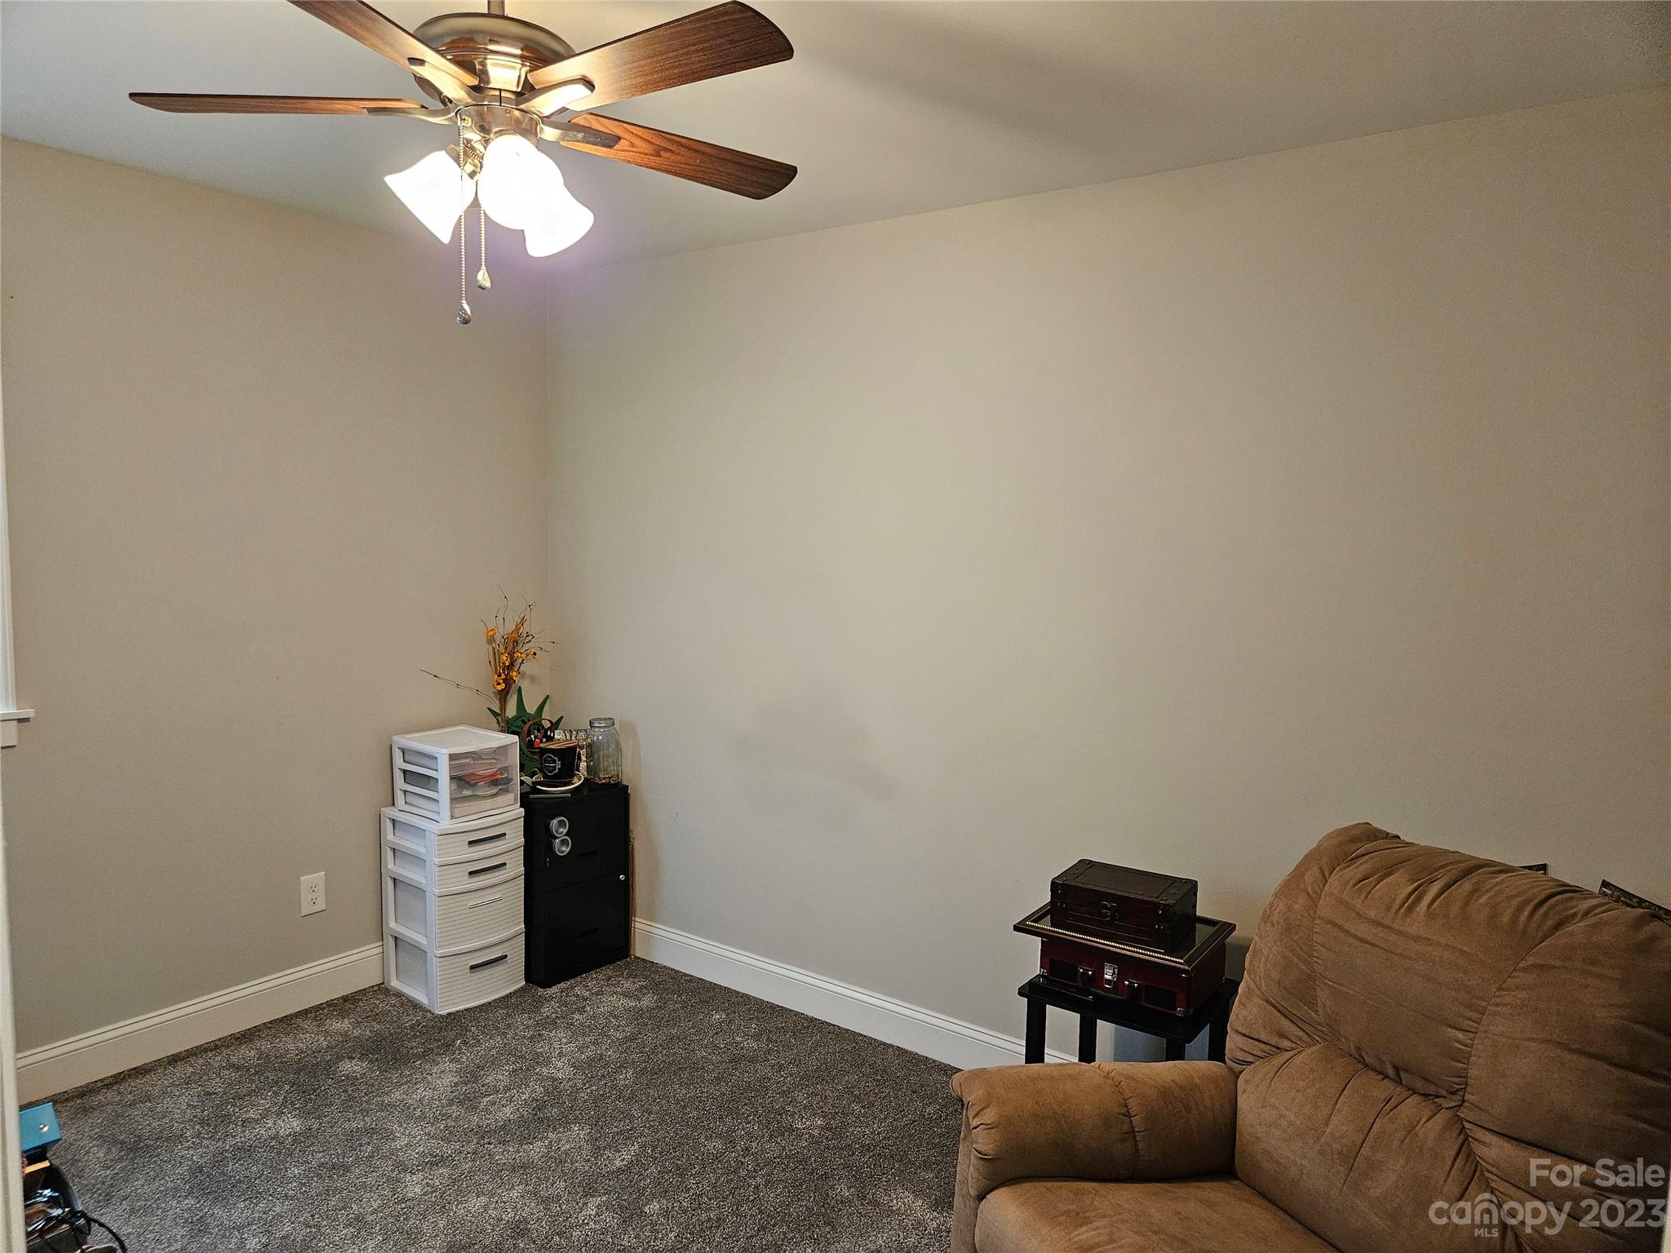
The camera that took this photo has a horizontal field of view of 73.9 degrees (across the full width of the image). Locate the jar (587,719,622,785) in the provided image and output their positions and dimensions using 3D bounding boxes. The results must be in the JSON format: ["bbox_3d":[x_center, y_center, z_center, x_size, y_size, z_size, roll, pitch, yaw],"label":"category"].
[{"bbox_3d":[-0.814,0.438,3.910,0.122,0.218,0.122,2,5,0],"label":"jar"}]

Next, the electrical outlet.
[{"bbox_3d":[-1.626,0.838,3.467,0.008,0.123,0.078,5,6,36],"label":"electrical outlet"}]

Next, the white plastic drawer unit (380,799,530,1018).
[{"bbox_3d":[-1.243,0.893,3.646,0.356,0.595,0.314,6,6,39],"label":"white plastic drawer unit"}]

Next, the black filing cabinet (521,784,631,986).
[{"bbox_3d":[-1.016,0.863,3.917,0.457,0.620,0.356,6,6,39],"label":"black filing cabinet"}]

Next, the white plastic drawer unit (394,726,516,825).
[{"bbox_3d":[-1.231,0.480,3.633,0.291,0.237,0.278,5,6,34],"label":"white plastic drawer unit"}]

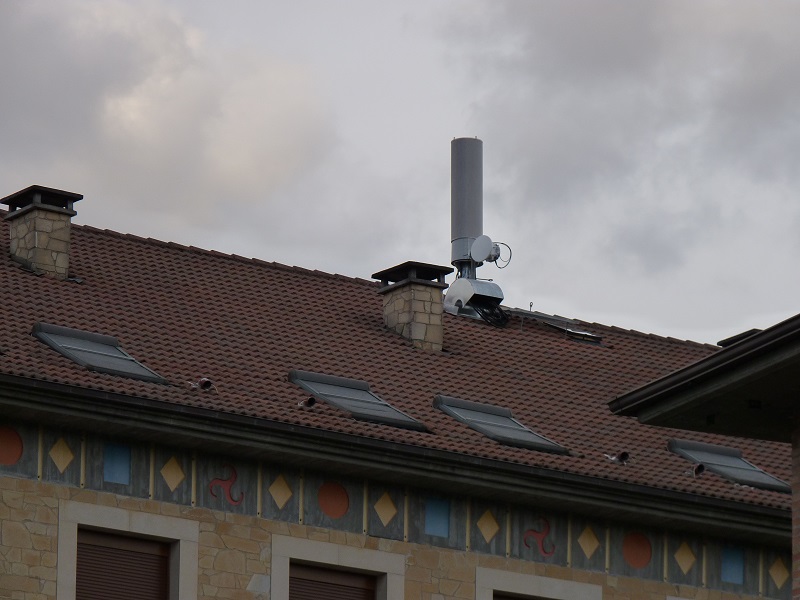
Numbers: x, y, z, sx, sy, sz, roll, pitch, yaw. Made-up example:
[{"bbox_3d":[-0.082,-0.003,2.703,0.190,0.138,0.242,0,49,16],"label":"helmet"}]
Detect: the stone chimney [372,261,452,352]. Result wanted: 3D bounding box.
[{"bbox_3d":[0.169,0.166,73.298,0.715,1.135,0.916,11,-19,-33],"label":"stone chimney"}]

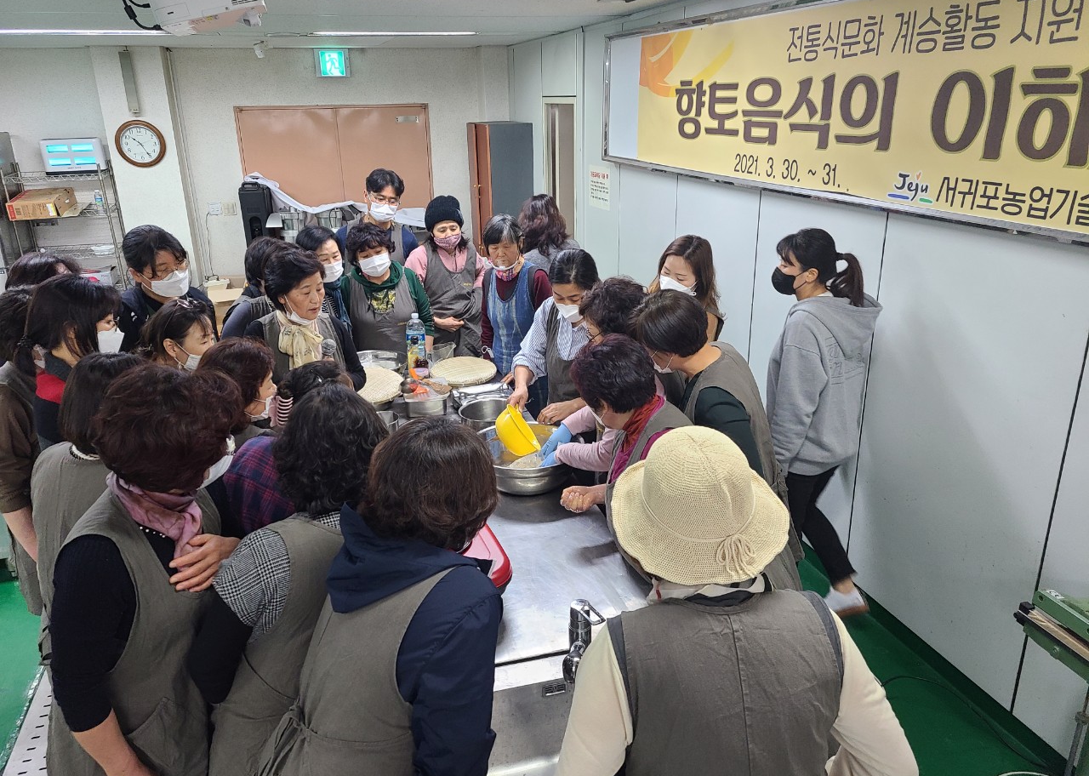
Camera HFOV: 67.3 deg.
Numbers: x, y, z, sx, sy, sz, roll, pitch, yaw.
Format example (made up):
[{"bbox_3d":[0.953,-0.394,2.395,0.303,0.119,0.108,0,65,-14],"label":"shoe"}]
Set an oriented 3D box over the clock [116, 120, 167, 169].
[{"bbox_3d":[-3.294,-1.994,6.681,0.368,0.368,0.050,-6,20,-15],"label":"clock"}]

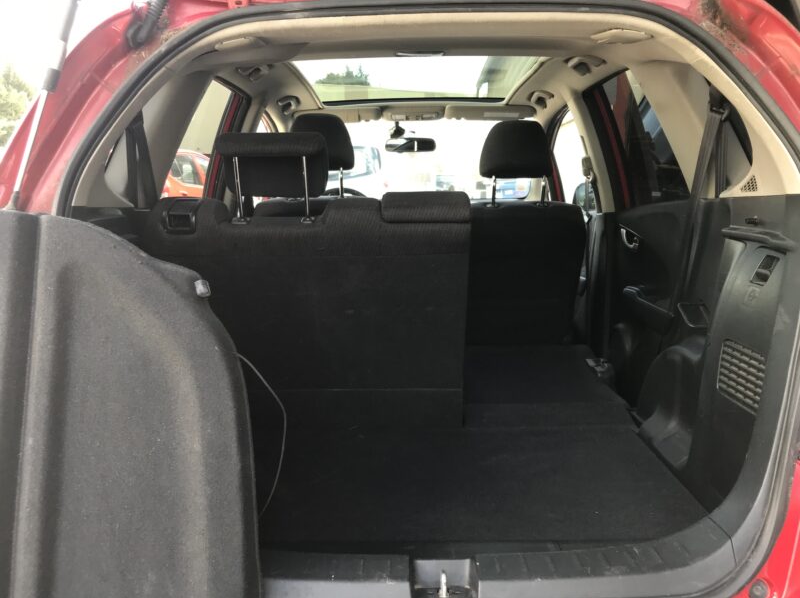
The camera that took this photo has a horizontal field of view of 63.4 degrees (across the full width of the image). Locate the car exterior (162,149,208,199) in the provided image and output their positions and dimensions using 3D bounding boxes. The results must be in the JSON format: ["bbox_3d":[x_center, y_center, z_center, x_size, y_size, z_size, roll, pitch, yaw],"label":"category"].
[{"bbox_3d":[-3.680,-1.550,10.300,1.730,1.500,3.950,1,11,8],"label":"car exterior"}]

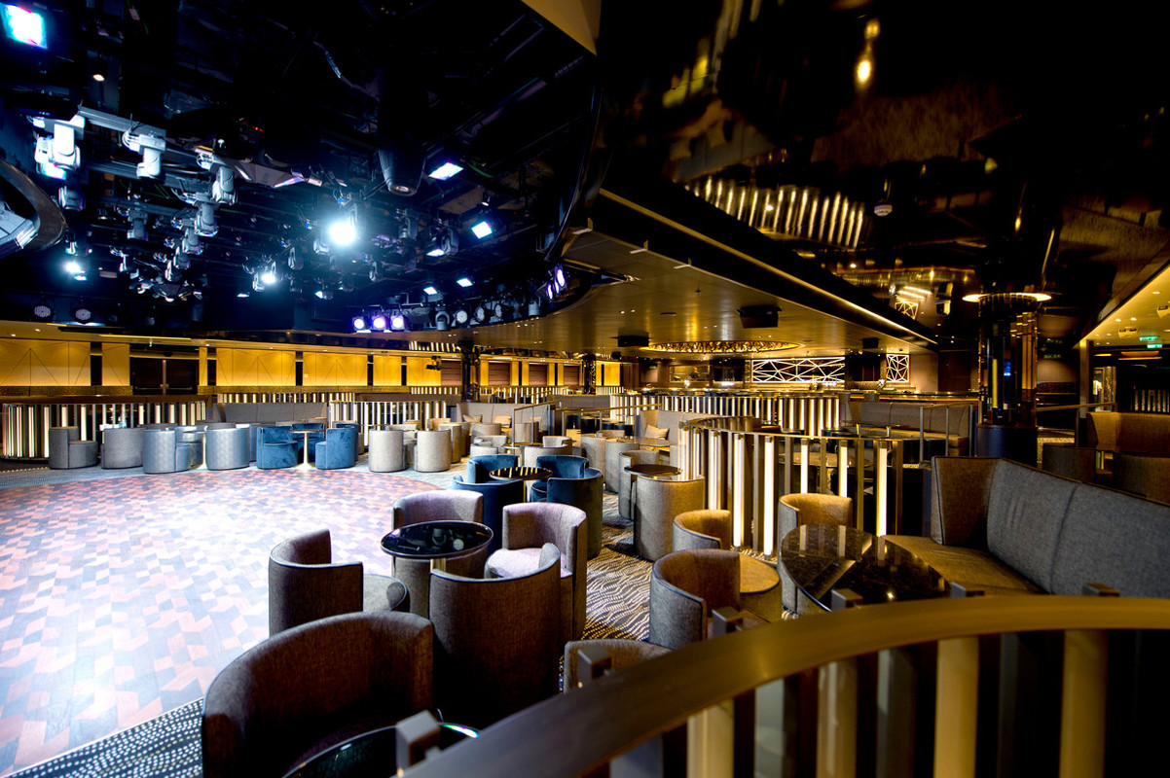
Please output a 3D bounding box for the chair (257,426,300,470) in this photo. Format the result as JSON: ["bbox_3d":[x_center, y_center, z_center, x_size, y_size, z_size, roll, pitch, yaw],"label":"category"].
[{"bbox_3d":[-5.769,1.098,8.546,0.655,0.702,0.655,0,1,9],"label":"chair"}]

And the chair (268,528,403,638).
[{"bbox_3d":[-1.275,1.179,2.409,0.655,0.702,0.655,0,1,-41],"label":"chair"}]

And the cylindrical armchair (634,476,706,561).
[{"bbox_3d":[0.803,1.177,4.310,0.650,0.700,0.660,0,1,-16],"label":"cylindrical armchair"}]

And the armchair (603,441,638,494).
[{"bbox_3d":[0.613,1.132,6.740,0.640,0.700,0.630,-1,1,-43],"label":"armchair"}]

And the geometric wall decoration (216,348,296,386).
[{"bbox_3d":[-11.830,-0.760,16.460,0.060,1.300,2.350,1,1,42],"label":"geometric wall decoration"}]

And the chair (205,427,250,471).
[{"bbox_3d":[-6.454,1.066,8.220,0.640,0.700,0.630,1,1,40],"label":"chair"}]

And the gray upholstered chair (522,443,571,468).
[{"bbox_3d":[-0.551,1.133,6.360,0.630,0.700,0.640,-1,1,-43],"label":"gray upholstered chair"}]

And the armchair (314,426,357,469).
[{"bbox_3d":[-4.601,1.074,8.380,0.640,0.700,0.630,0,1,-2],"label":"armchair"}]

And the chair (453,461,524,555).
[{"bbox_3d":[-0.875,1.161,4.180,0.655,0.702,0.655,0,1,25],"label":"chair"}]

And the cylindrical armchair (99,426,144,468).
[{"bbox_3d":[-8.360,1.054,8.310,0.640,0.700,0.630,1,1,20],"label":"cylindrical armchair"}]

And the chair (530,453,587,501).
[{"bbox_3d":[-0.286,1.188,5.228,0.661,0.729,0.661,1,1,25],"label":"chair"}]

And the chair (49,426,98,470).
[{"bbox_3d":[-9.557,1.087,8.523,0.655,0.702,0.655,0,1,-35],"label":"chair"}]

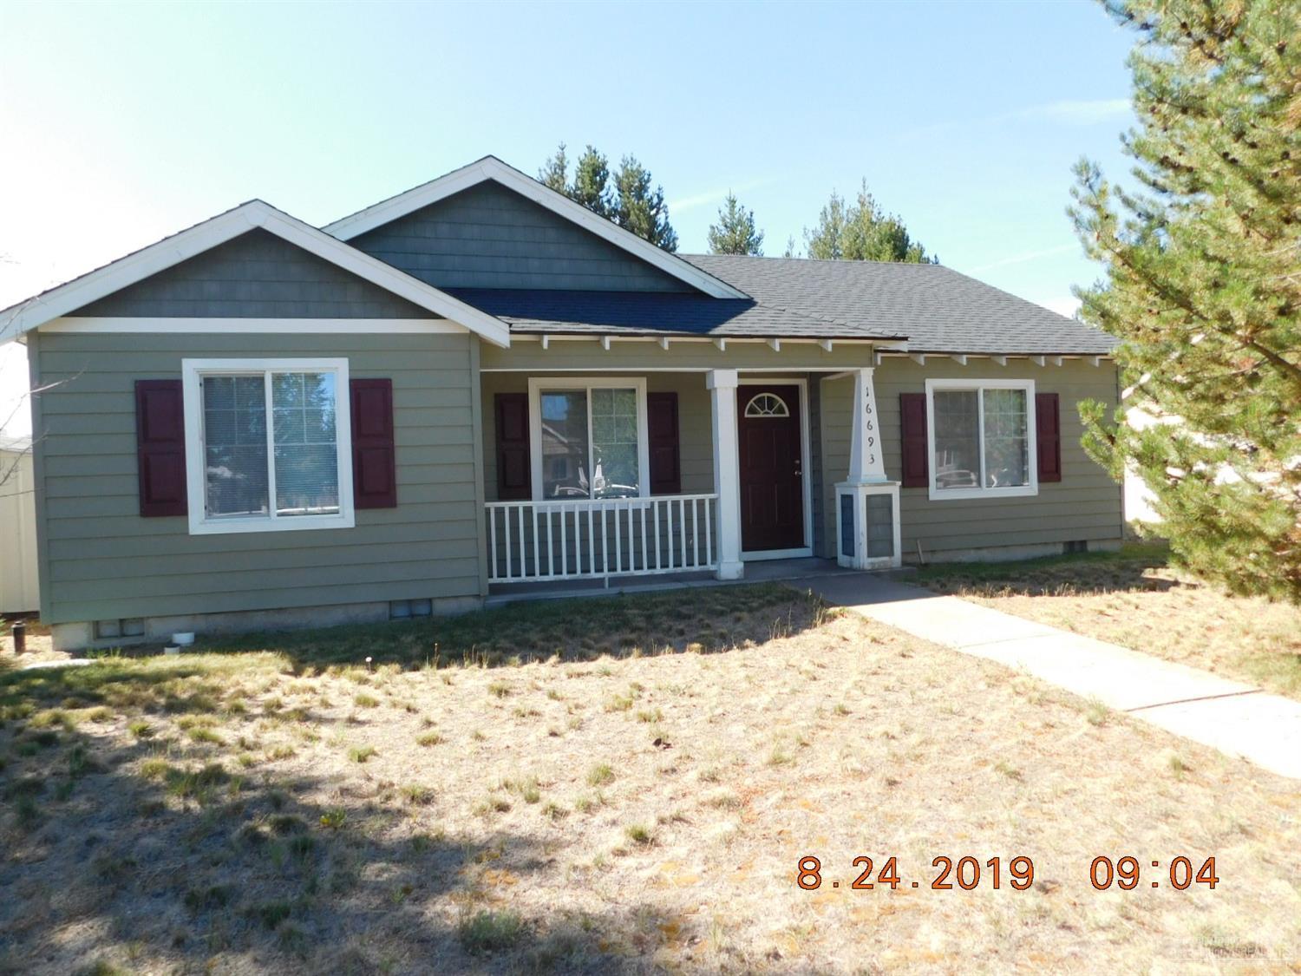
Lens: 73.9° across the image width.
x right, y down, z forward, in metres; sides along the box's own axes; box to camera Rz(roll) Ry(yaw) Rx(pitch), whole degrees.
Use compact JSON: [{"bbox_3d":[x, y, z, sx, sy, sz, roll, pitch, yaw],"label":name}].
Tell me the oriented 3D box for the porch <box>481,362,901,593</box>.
[{"bbox_3d":[0.383,-0.130,9.474,4.440,2.240,1.600,-2,1,-15],"label":"porch"}]

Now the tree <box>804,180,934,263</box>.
[{"bbox_3d":[7.848,-5.188,30.599,4.800,11.257,4.800,-2,1,-15],"label":"tree"}]

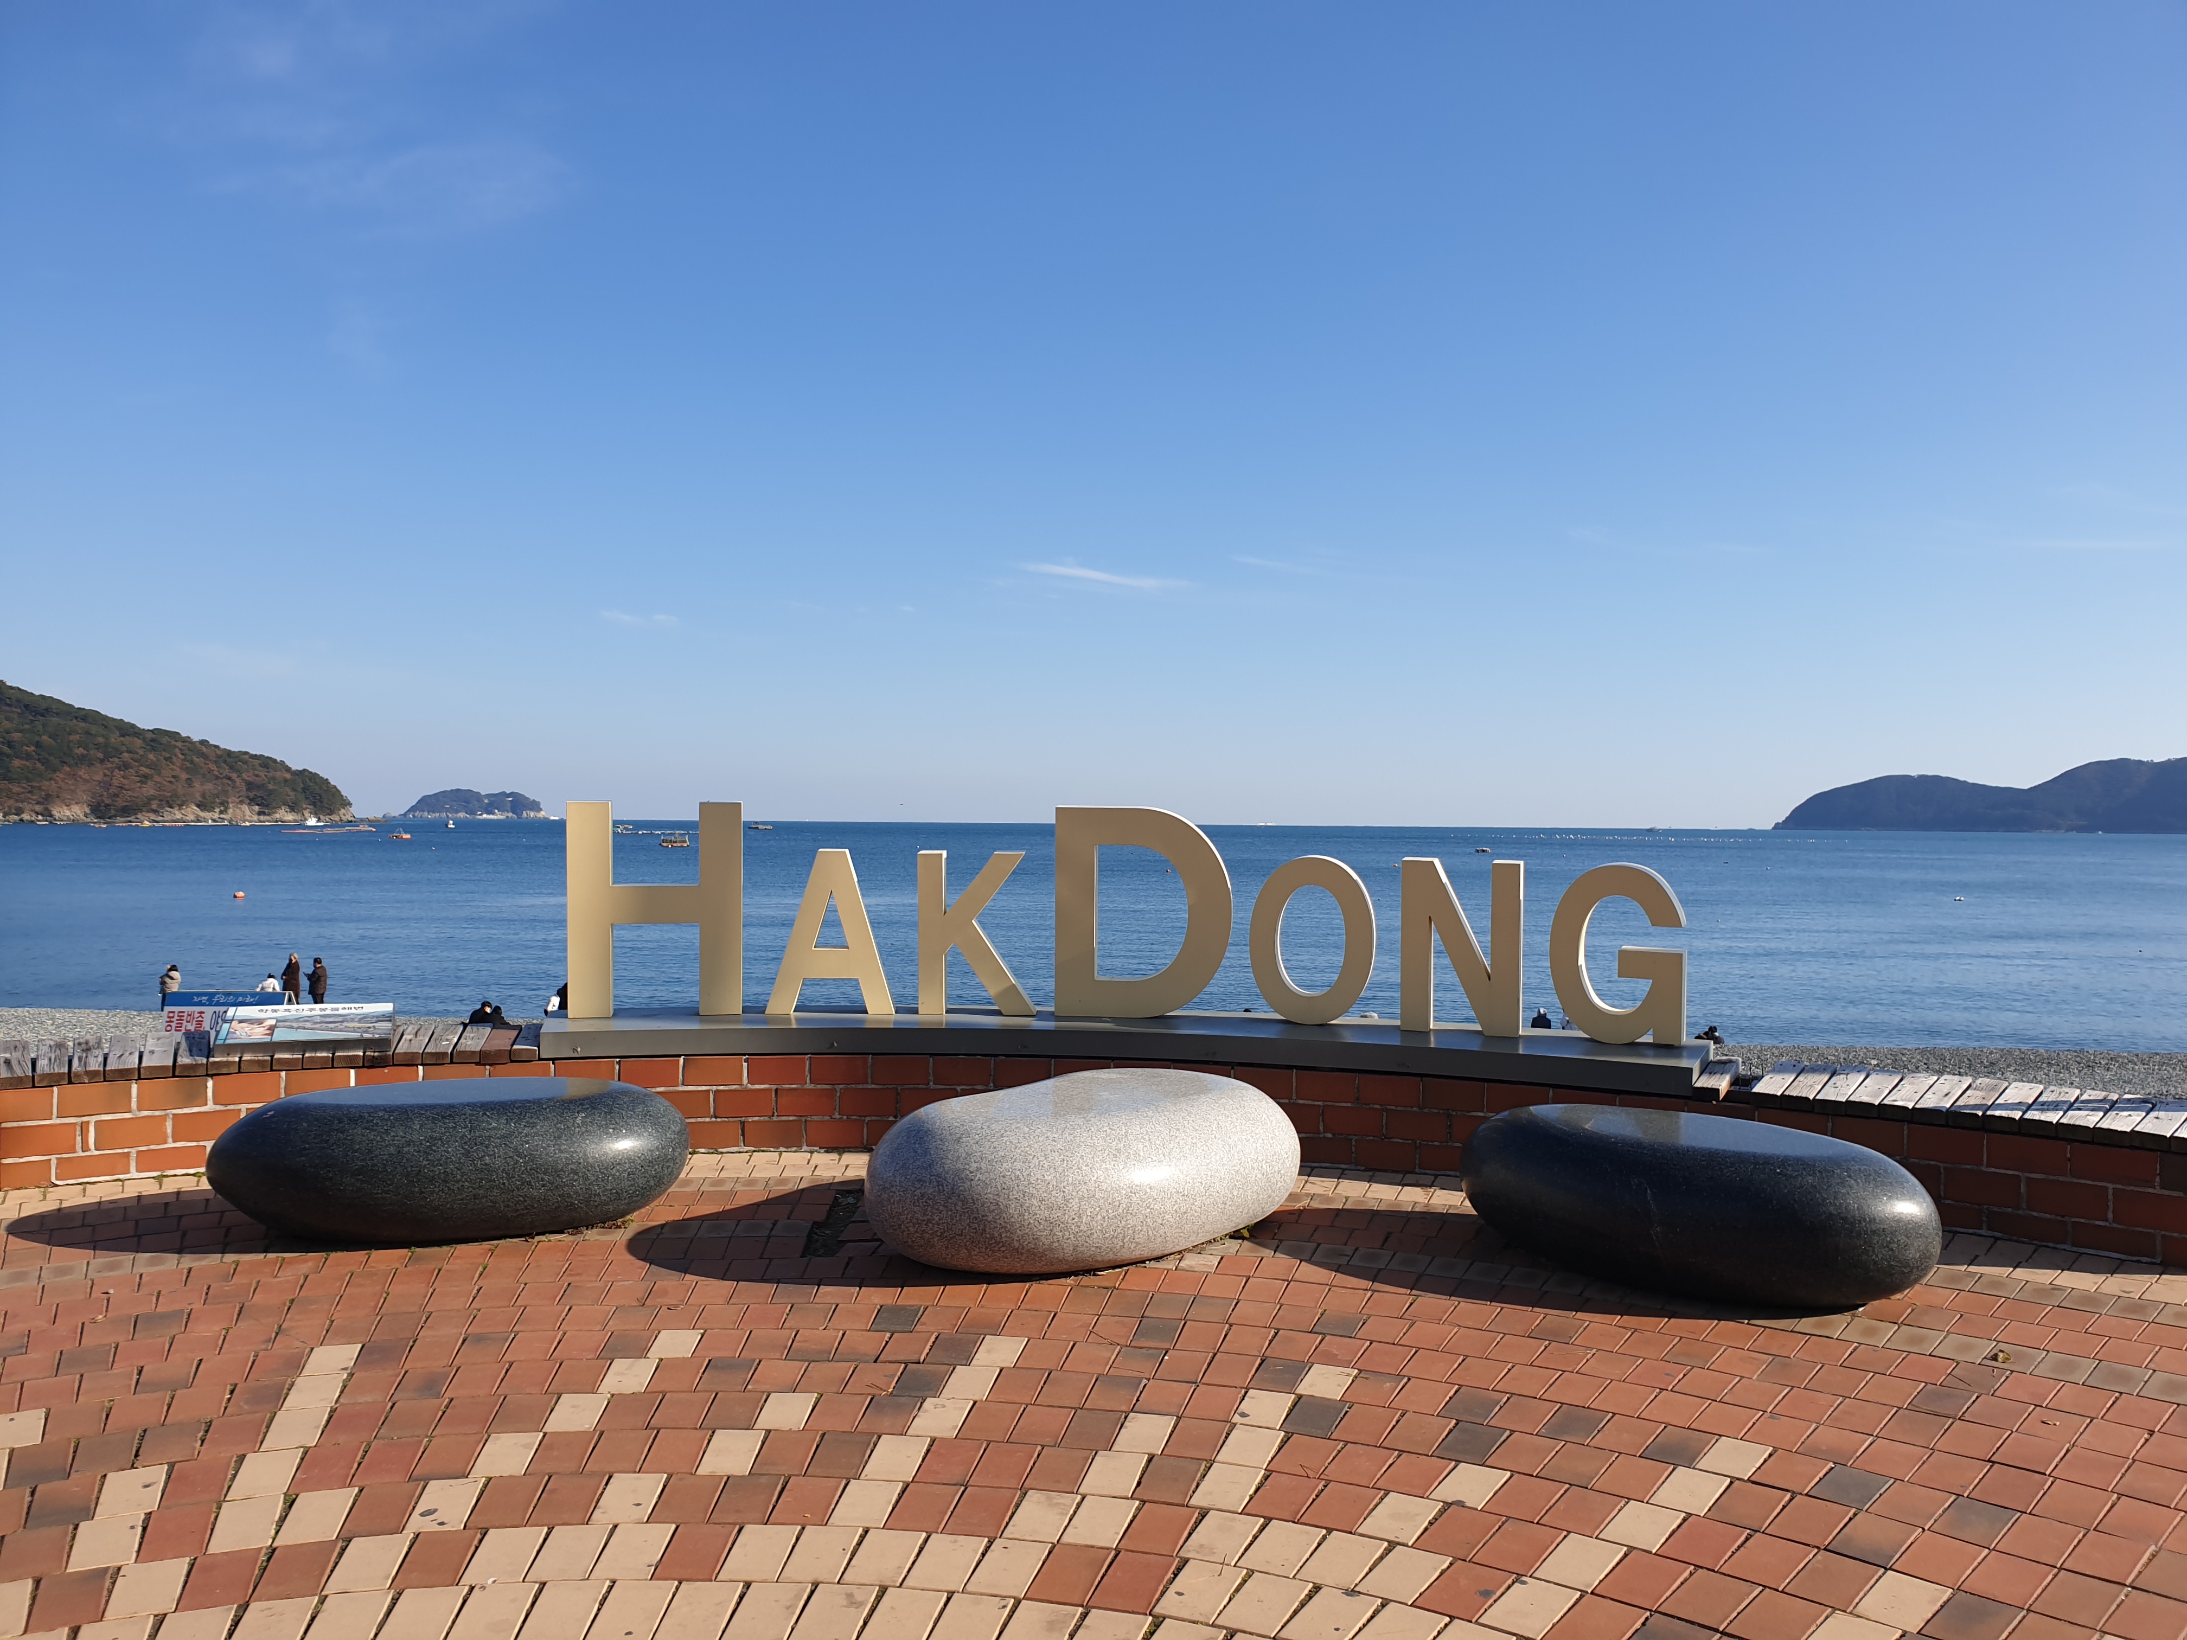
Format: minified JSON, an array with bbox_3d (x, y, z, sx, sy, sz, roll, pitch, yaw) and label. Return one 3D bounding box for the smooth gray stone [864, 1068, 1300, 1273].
[{"bbox_3d":[-0.002,1.085,5.278,1.579,0.489,0.946,1,0,-44],"label":"smooth gray stone"}]

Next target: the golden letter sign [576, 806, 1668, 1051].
[{"bbox_3d":[0.058,0.388,6.754,4.500,0.893,0.580,0,0,9],"label":"golden letter sign"}]

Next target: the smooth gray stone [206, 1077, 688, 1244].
[{"bbox_3d":[-2.072,1.084,5.350,1.473,0.468,0.926,0,0,-4],"label":"smooth gray stone"}]

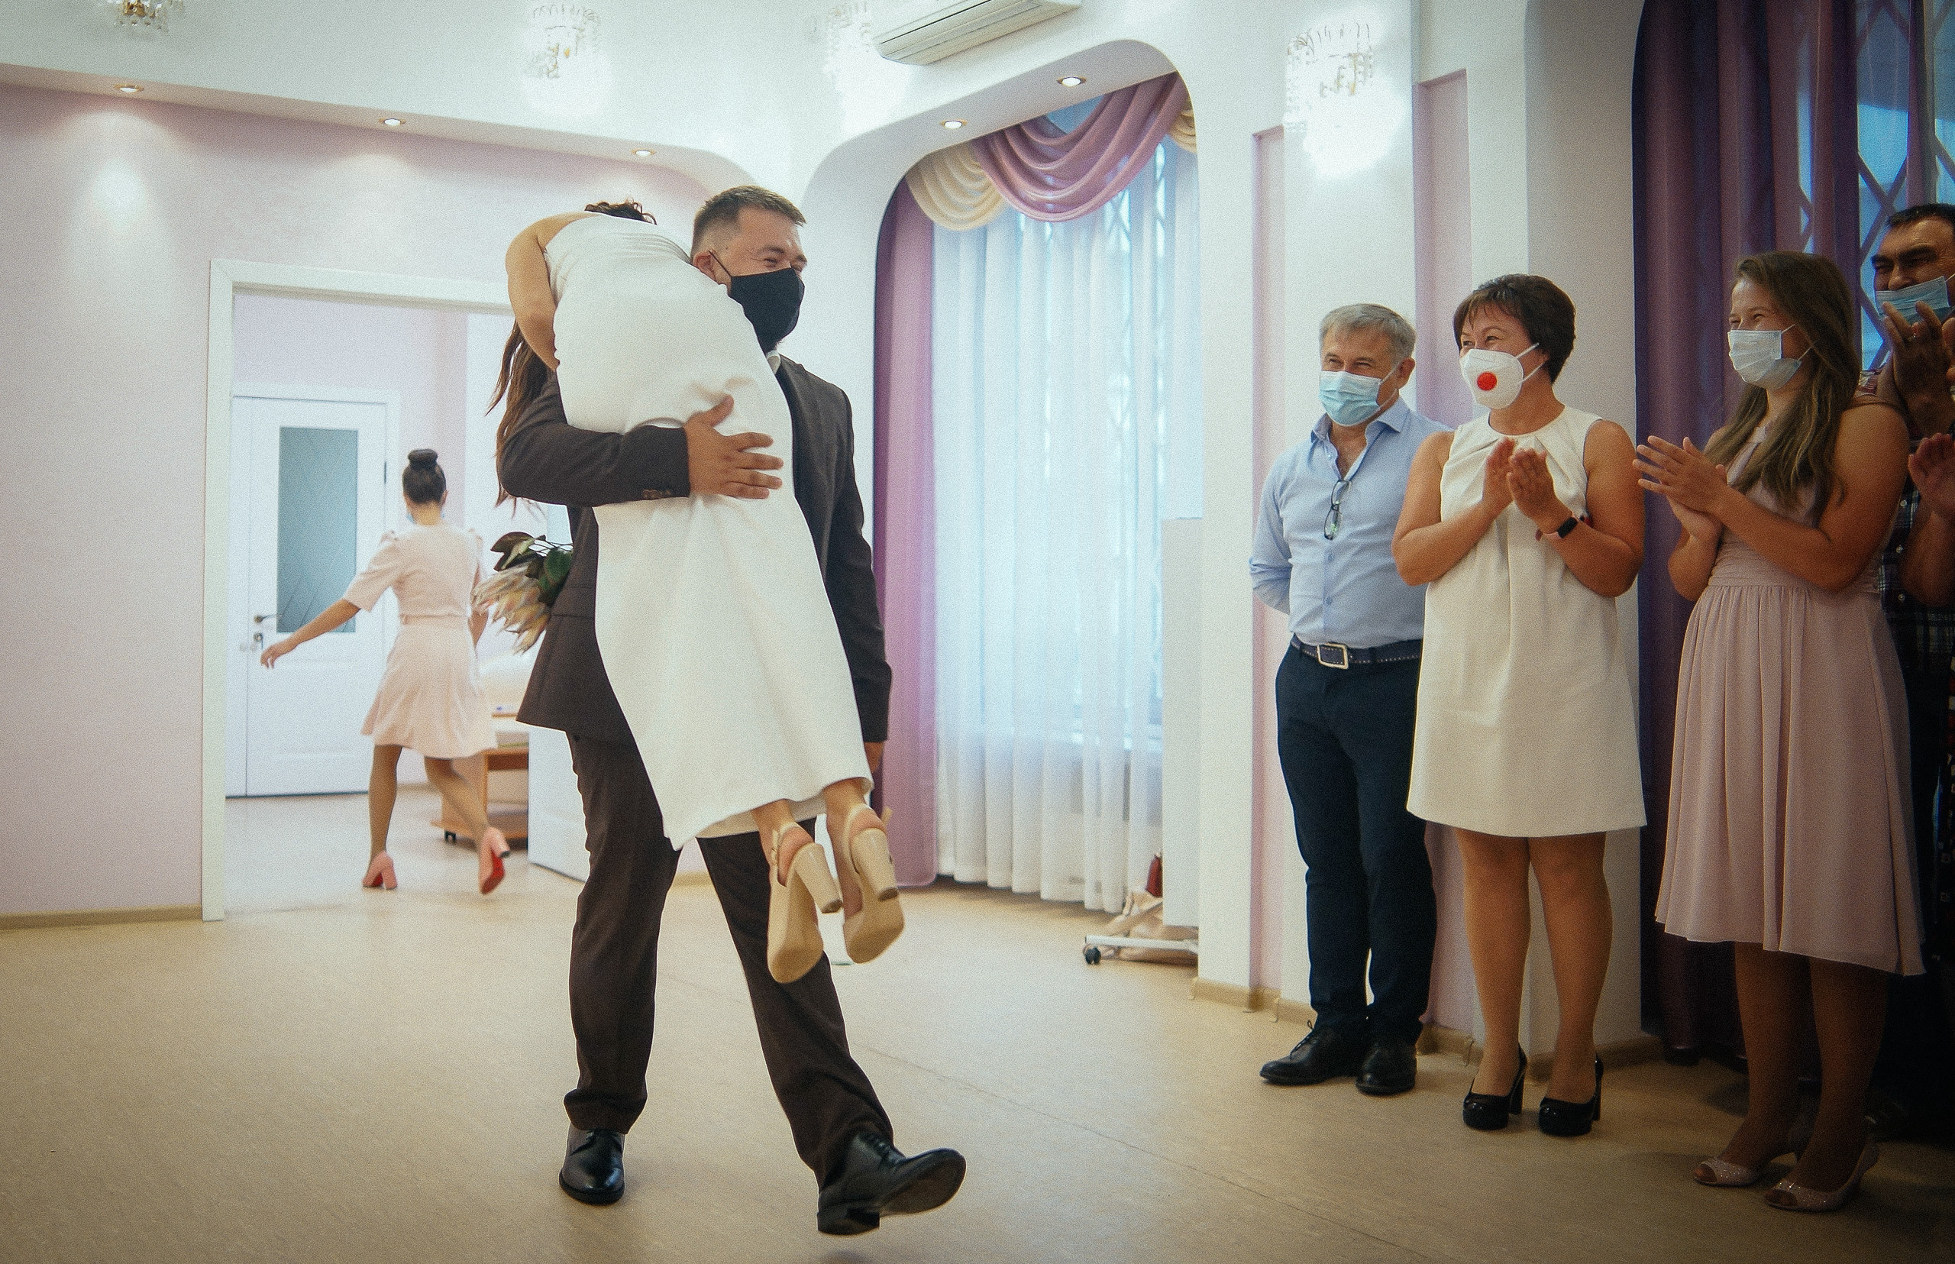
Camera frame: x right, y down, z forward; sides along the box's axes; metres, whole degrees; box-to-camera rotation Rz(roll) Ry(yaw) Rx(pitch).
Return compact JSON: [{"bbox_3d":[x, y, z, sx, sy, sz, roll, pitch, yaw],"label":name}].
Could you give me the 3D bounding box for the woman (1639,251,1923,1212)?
[{"bbox_3d":[1.454,0.152,2.770,0.470,1.710,0.450,0,0,-34],"label":"woman"}]

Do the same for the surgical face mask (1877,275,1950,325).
[{"bbox_3d":[1.849,-0.652,3.000,0.085,0.105,0.140,-14,7,-31],"label":"surgical face mask"}]

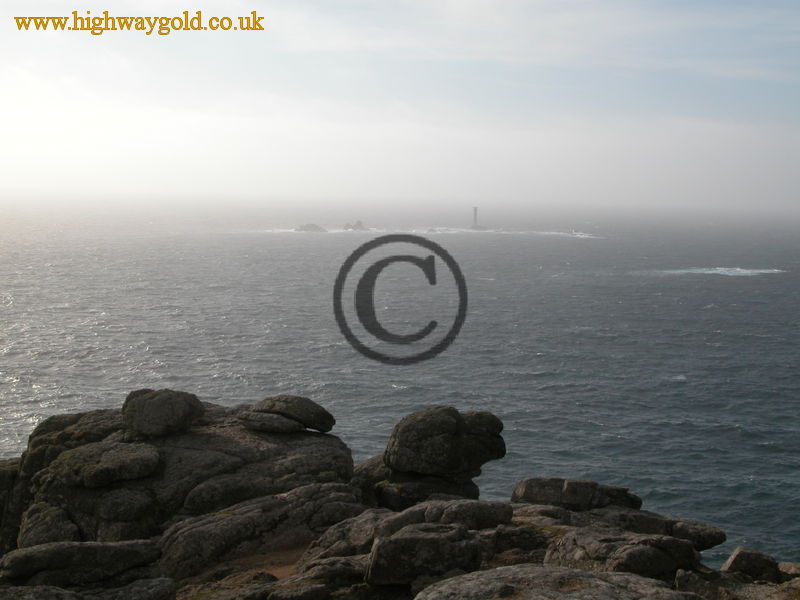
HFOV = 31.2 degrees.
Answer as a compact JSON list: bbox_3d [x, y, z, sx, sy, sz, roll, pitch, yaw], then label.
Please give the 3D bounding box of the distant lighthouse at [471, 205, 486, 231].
[{"bbox_3d":[116.800,-126.200,2200.000,12.000,34.000,12.000,1,4,3],"label":"distant lighthouse"}]

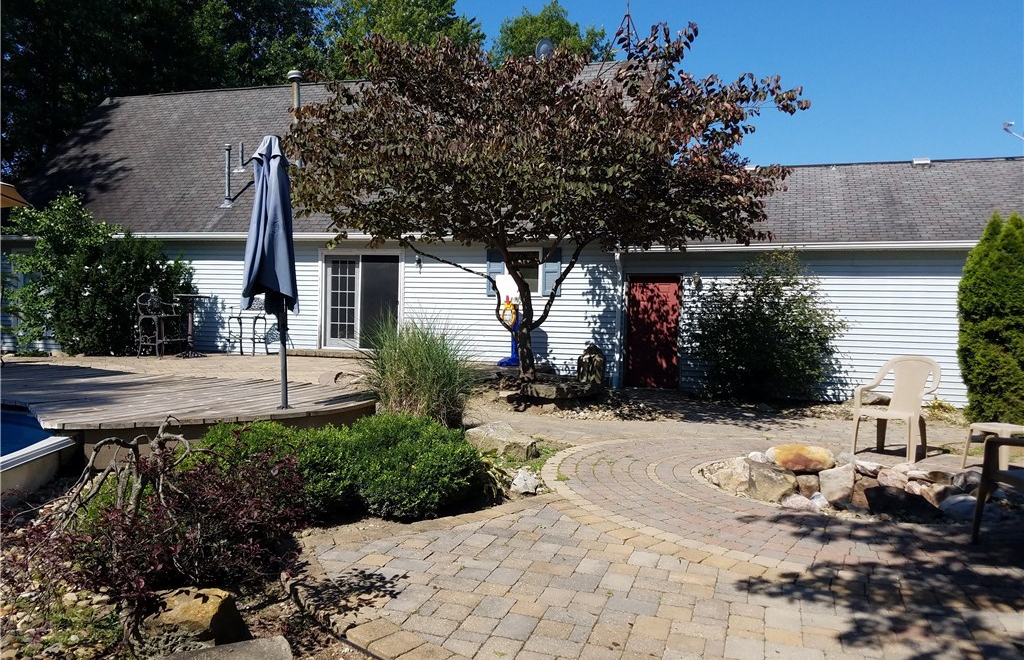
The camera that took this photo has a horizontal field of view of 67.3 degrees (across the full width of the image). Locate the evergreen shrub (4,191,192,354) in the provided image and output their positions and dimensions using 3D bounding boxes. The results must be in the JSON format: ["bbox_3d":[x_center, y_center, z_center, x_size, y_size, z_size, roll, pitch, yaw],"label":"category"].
[{"bbox_3d":[-8.441,-1.200,15.700,3.700,3.300,2.600,2,1,17],"label":"evergreen shrub"}]

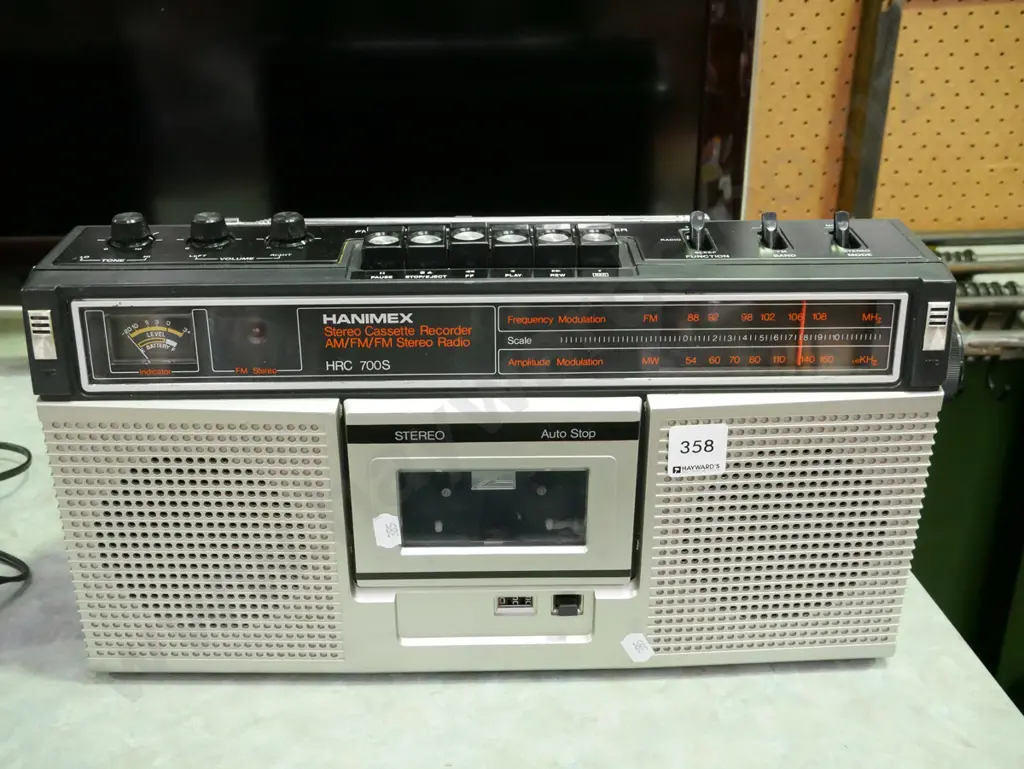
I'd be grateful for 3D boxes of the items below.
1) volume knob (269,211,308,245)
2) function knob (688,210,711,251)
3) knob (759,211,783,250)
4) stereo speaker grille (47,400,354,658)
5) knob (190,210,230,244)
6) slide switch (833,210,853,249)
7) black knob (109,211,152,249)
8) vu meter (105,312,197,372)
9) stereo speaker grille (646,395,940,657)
[{"bbox_3d":[-0.100,-0.070,0.531,0.021,0.012,0.021,-1,27,-1],"label":"volume knob"},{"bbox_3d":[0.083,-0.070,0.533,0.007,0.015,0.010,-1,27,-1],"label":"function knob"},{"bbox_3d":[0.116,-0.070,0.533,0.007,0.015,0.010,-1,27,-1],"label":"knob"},{"bbox_3d":[-0.138,0.068,0.537,0.126,0.135,0.013,1,27,2],"label":"stereo speaker grille"},{"bbox_3d":[-0.136,-0.070,0.530,0.021,0.012,0.021,-1,27,-1],"label":"knob"},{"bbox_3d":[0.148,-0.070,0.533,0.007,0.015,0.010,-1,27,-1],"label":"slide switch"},{"bbox_3d":[-0.171,-0.070,0.530,0.021,0.012,0.021,-1,27,-1],"label":"black knob"},{"bbox_3d":[-0.152,-0.019,0.502,0.037,0.025,0.010,-1,20,-1],"label":"vu meter"},{"bbox_3d":[0.123,0.065,0.541,0.126,0.135,0.013,-2,27,-4],"label":"stereo speaker grille"}]

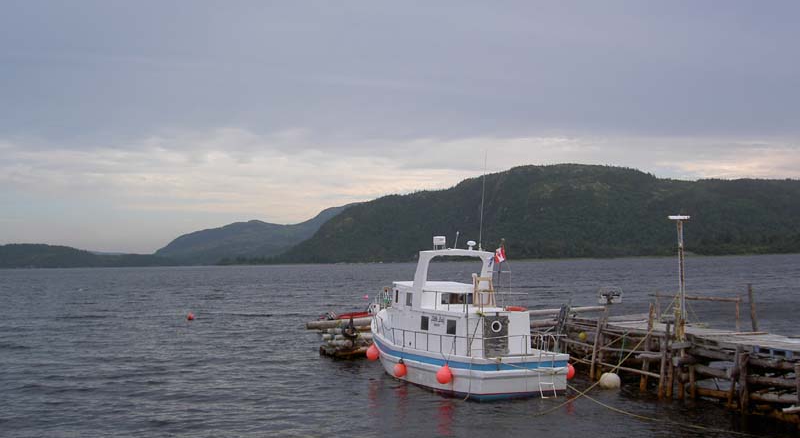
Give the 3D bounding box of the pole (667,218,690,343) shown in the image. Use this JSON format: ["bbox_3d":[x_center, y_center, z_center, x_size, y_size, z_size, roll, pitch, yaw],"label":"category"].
[{"bbox_3d":[8.029,1.716,26.054,0.560,3.606,0.280,-1,-3,0],"label":"pole"}]

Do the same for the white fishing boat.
[{"bbox_3d":[1.327,3.177,31.371,3.690,4.879,10.374,0,-3,-28],"label":"white fishing boat"}]

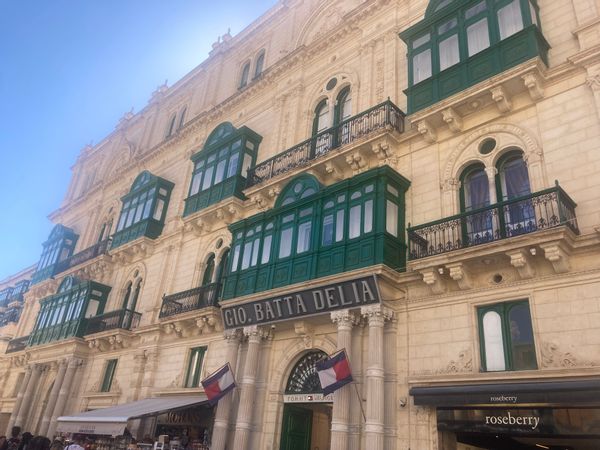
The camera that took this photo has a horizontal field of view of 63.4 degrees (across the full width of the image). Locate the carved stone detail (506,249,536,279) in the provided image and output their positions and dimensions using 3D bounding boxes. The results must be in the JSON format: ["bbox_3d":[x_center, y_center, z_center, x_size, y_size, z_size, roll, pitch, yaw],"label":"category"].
[{"bbox_3d":[5.282,0.935,11.584,0.379,0.552,0.690,-19,-36,40],"label":"carved stone detail"}]

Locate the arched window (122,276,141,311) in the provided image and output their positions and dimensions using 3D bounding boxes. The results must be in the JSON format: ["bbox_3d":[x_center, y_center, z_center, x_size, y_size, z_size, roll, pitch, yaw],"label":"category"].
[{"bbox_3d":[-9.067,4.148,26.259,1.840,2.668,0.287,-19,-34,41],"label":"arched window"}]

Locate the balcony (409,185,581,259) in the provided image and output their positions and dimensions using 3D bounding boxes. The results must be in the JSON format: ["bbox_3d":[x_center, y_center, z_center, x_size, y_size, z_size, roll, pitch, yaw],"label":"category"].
[{"bbox_3d":[4.676,0.241,12.251,3.956,0.978,1.012,-19,-34,41],"label":"balcony"}]

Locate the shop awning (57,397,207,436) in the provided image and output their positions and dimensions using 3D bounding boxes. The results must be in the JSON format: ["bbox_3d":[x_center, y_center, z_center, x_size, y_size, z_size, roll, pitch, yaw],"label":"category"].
[{"bbox_3d":[-6.345,7.240,18.572,4.715,1.483,3.393,-19,-34,41],"label":"shop awning"}]

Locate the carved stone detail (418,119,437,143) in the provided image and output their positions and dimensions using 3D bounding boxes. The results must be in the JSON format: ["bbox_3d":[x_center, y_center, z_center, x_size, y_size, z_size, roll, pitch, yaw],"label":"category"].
[{"bbox_3d":[4.081,-2.884,15.413,0.316,0.538,0.796,-19,-36,40],"label":"carved stone detail"}]

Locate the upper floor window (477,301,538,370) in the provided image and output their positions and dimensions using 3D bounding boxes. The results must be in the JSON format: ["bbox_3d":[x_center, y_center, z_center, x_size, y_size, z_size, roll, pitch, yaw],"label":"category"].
[{"bbox_3d":[5.002,2.713,11.801,1.334,1.685,0.129,-19,-36,40],"label":"upper floor window"}]

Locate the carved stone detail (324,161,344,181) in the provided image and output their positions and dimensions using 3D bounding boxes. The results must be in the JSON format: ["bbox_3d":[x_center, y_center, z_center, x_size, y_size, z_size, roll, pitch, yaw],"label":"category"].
[{"bbox_3d":[1.319,-2.049,18.166,0.304,0.468,0.667,-19,-36,40],"label":"carved stone detail"}]

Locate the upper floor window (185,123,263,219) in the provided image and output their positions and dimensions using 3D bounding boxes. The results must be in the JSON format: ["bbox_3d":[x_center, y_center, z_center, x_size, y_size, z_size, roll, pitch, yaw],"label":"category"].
[{"bbox_3d":[-3.866,-2.643,23.589,4.450,4.715,1.069,-19,-36,40],"label":"upper floor window"}]

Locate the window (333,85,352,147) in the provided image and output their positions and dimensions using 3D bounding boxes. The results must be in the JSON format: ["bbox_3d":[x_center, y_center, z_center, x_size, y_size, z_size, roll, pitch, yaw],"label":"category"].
[{"bbox_3d":[1.751,-4.095,19.006,0.851,3.163,0.287,-19,-34,41],"label":"window"}]

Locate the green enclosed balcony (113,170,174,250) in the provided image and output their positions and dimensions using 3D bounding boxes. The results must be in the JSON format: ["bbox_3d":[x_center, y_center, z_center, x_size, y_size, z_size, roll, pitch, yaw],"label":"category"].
[{"bbox_3d":[-9.246,-0.821,28.378,4.428,4.772,1.092,-19,-36,40],"label":"green enclosed balcony"}]

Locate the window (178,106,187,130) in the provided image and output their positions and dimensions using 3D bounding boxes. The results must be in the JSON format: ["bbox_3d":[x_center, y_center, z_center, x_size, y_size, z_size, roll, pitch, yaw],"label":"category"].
[{"bbox_3d":[-7.248,-6.639,30.406,0.655,1.783,0.253,-19,-34,41],"label":"window"}]

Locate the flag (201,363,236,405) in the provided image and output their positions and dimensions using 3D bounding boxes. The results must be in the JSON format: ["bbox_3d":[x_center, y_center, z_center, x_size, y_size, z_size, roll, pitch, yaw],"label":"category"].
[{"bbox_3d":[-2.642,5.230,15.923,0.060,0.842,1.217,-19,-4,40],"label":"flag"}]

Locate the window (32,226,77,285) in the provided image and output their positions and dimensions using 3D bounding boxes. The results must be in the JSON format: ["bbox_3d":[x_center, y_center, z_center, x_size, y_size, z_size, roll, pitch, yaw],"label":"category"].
[{"bbox_3d":[-17.351,2.184,34.575,3.905,4.367,1.056,-19,-36,40],"label":"window"}]

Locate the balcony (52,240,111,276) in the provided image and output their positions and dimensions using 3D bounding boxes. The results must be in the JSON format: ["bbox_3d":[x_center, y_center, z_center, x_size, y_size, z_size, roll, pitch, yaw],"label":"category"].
[{"bbox_3d":[-14.123,2.455,32.165,7.371,1.041,0.995,-19,-36,40],"label":"balcony"}]

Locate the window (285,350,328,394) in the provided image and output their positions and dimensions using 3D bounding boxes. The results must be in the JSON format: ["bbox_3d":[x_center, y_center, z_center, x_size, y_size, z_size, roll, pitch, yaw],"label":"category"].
[{"bbox_3d":[0.365,4.706,15.601,2.081,1.322,0.345,-19,-36,40],"label":"window"}]

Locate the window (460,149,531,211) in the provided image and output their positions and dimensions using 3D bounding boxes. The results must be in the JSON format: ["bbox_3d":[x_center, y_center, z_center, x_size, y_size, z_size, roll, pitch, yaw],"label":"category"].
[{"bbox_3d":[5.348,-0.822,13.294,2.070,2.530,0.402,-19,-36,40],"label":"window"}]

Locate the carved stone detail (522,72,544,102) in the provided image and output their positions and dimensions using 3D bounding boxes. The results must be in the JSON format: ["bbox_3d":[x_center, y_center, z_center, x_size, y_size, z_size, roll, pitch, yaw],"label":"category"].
[{"bbox_3d":[6.255,-3.716,13.061,0.356,0.448,0.633,-19,-34,41],"label":"carved stone detail"}]

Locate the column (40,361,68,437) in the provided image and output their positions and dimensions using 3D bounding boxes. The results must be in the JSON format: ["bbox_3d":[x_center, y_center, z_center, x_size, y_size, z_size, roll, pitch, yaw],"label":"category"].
[{"bbox_3d":[-13.794,10.284,26.776,0.575,5.410,0.575,-19,-34,41],"label":"column"}]

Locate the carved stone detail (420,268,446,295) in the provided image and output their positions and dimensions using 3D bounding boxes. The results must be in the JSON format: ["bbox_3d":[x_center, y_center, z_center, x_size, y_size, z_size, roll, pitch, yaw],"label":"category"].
[{"bbox_3d":[3.571,1.505,13.011,0.391,0.506,0.690,-19,-34,41],"label":"carved stone detail"}]

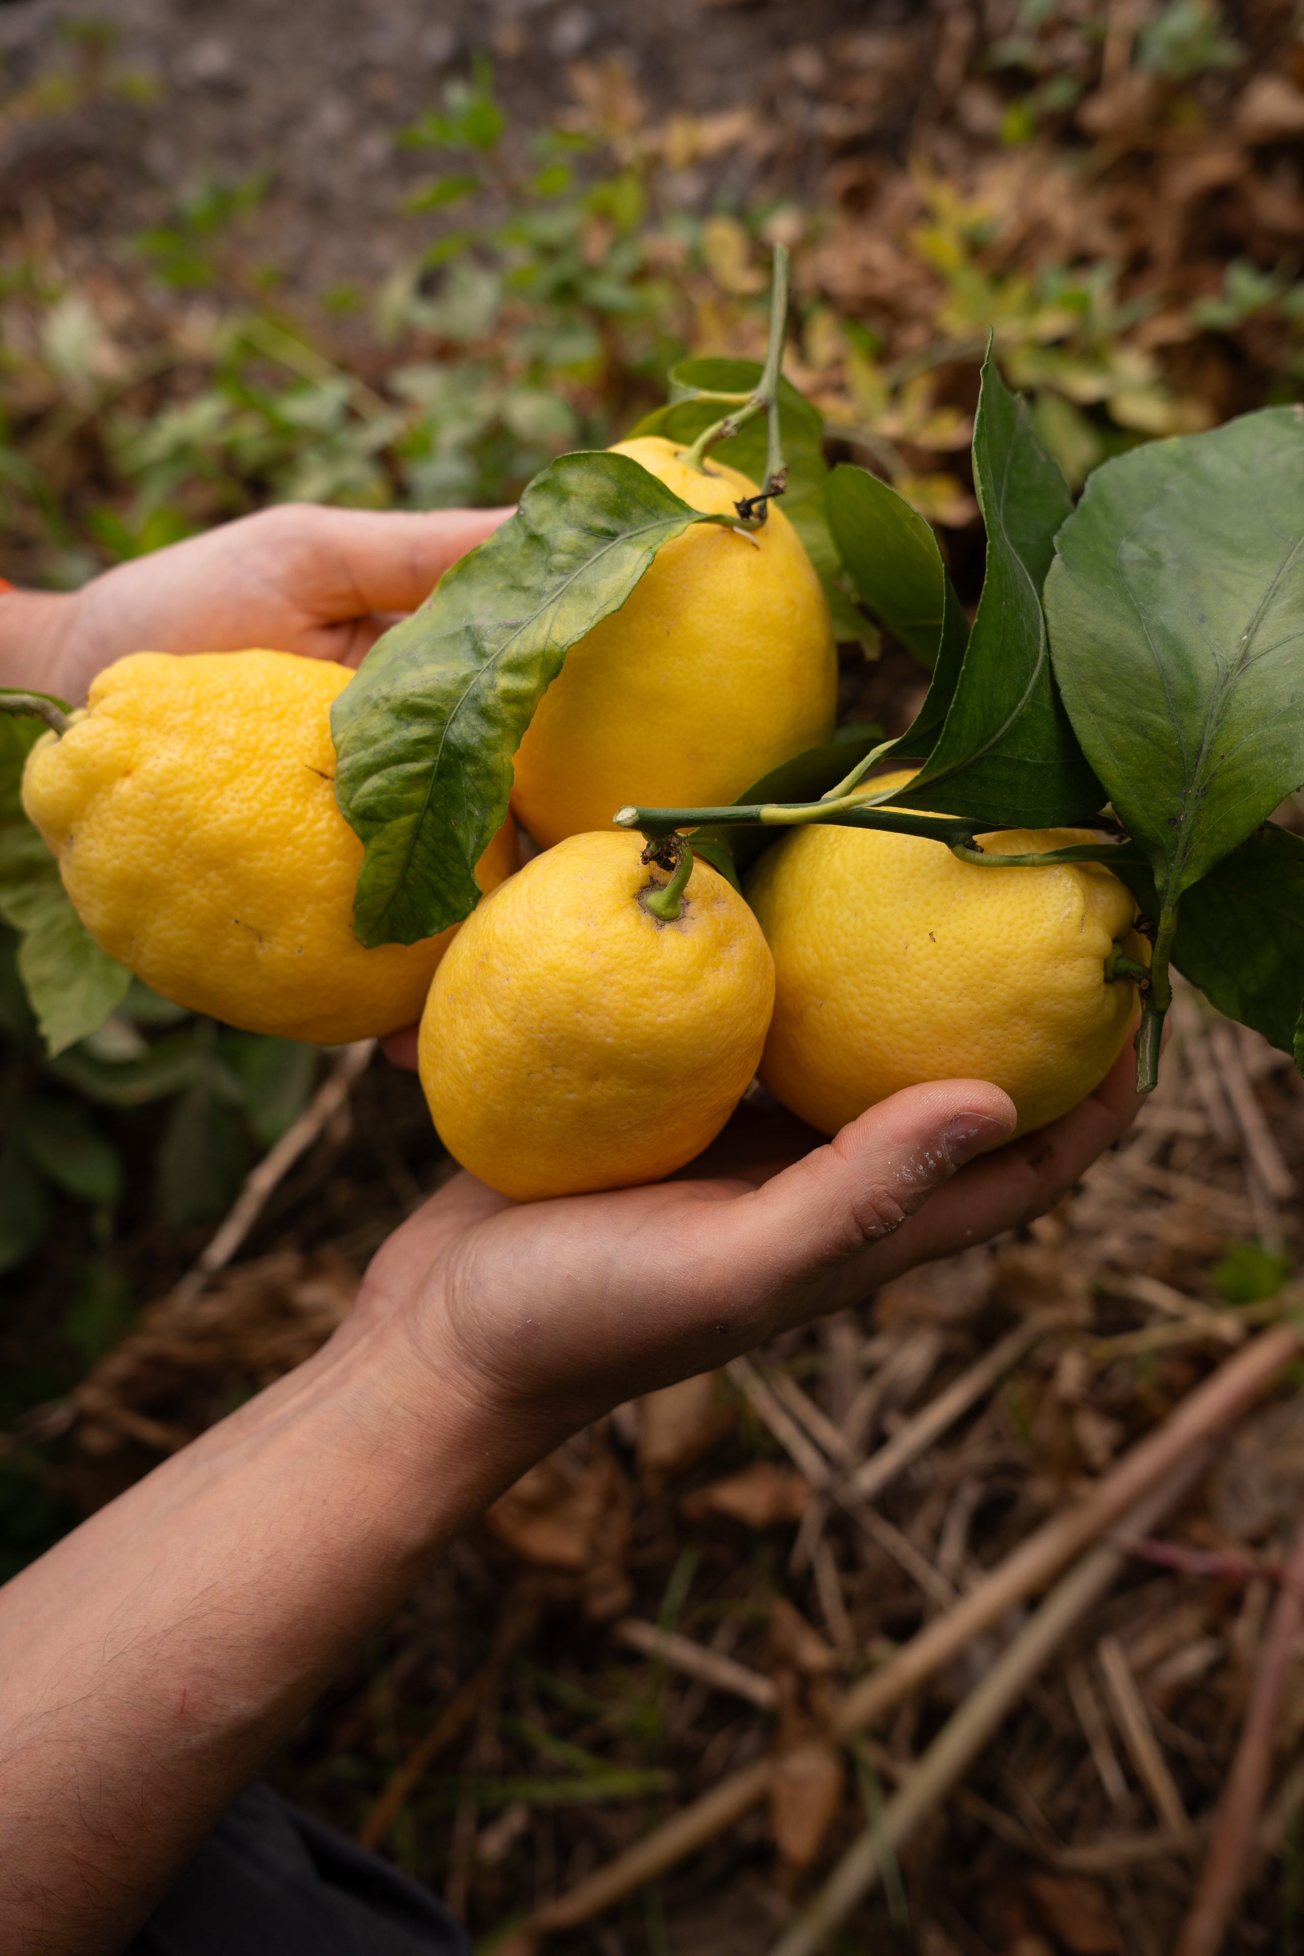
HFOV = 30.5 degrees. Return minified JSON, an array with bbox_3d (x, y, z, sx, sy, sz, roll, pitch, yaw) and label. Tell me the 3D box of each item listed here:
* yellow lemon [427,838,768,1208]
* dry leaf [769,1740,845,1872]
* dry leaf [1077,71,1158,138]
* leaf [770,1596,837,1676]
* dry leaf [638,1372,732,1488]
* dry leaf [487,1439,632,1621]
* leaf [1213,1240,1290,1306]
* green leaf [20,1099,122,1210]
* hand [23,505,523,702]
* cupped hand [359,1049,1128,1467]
[{"bbox_3d":[-0.011,0.008,0.485,0.068,0.083,0.068,16,45,-14],"label":"yellow lemon"},{"bbox_3d":[0.065,0.346,1.000,0.033,0.018,0.058,0,43,0],"label":"dry leaf"},{"bbox_3d":[0.351,-0.659,1.800,0.062,0.030,0.065,0,43,0],"label":"dry leaf"},{"bbox_3d":[0.069,0.300,1.090,0.022,0.016,0.038,-29,52,-26],"label":"leaf"},{"bbox_3d":[0.015,0.200,1.070,0.042,0.018,0.060,0,43,0],"label":"dry leaf"},{"bbox_3d":[-0.046,0.259,1.120,0.070,0.035,0.075,0,45,0],"label":"dry leaf"},{"bbox_3d":[0.281,0.138,1.120,0.036,0.015,0.036,0,43,0],"label":"leaf"},{"bbox_3d":[-0.275,0.083,1.130,0.038,0.025,0.065,-31,53,-27],"label":"green leaf"},{"bbox_3d":[-0.086,-0.086,0.645,0.160,0.080,0.090,6,45,6],"label":"hand"},{"bbox_3d":[0.018,0.056,0.500,0.162,0.068,0.088,-20,44,-13],"label":"cupped hand"}]

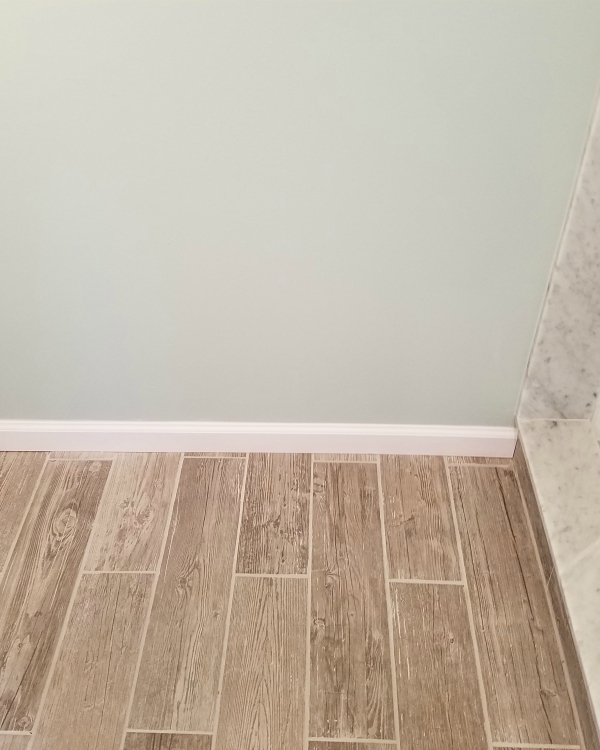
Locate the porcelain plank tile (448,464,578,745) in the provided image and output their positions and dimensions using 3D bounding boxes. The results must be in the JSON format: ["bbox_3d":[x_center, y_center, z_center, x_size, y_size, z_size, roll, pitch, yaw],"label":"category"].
[{"bbox_3d":[0.401,0.414,1.478,0.146,0.009,0.613,1,41,1],"label":"porcelain plank tile"}]

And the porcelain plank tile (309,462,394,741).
[{"bbox_3d":[0.097,0.408,1.486,0.146,0.009,0.613,1,41,1],"label":"porcelain plank tile"}]

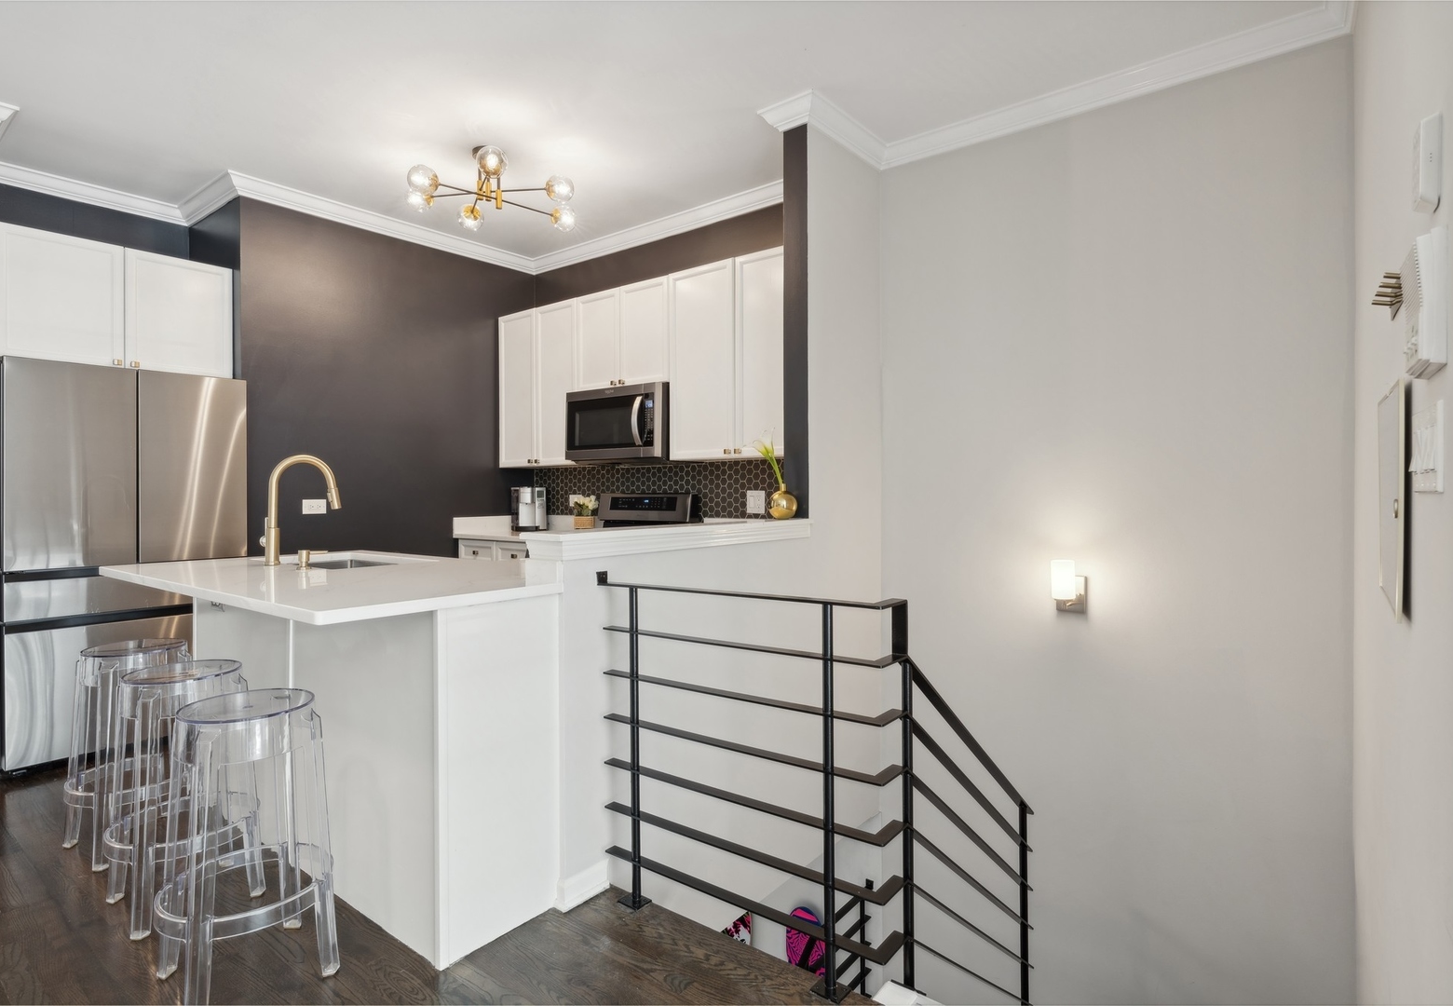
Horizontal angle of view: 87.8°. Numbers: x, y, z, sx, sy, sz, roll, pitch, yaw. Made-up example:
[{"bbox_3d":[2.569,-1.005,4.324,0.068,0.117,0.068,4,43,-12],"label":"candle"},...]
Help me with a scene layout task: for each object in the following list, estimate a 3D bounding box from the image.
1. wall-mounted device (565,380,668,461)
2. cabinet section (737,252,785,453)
[{"bbox_3d":[-0.560,-0.463,4.564,0.782,0.424,0.395,0,0,38],"label":"wall-mounted device"},{"bbox_3d":[0.321,-0.736,3.818,0.457,1.015,0.310,0,1,39],"label":"cabinet section"}]

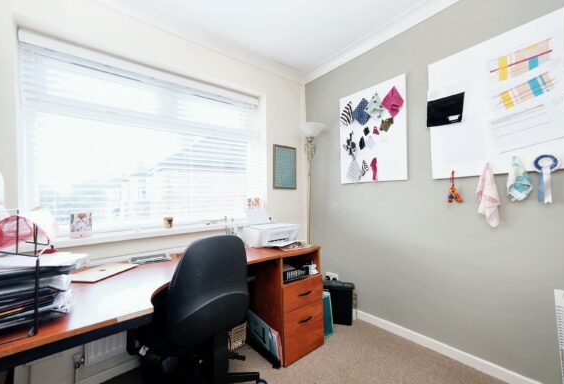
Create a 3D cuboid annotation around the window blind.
[{"bbox_3d":[-0.846,-0.320,1.852,1.600,1.170,0.070,0,-2,-39],"label":"window blind"}]

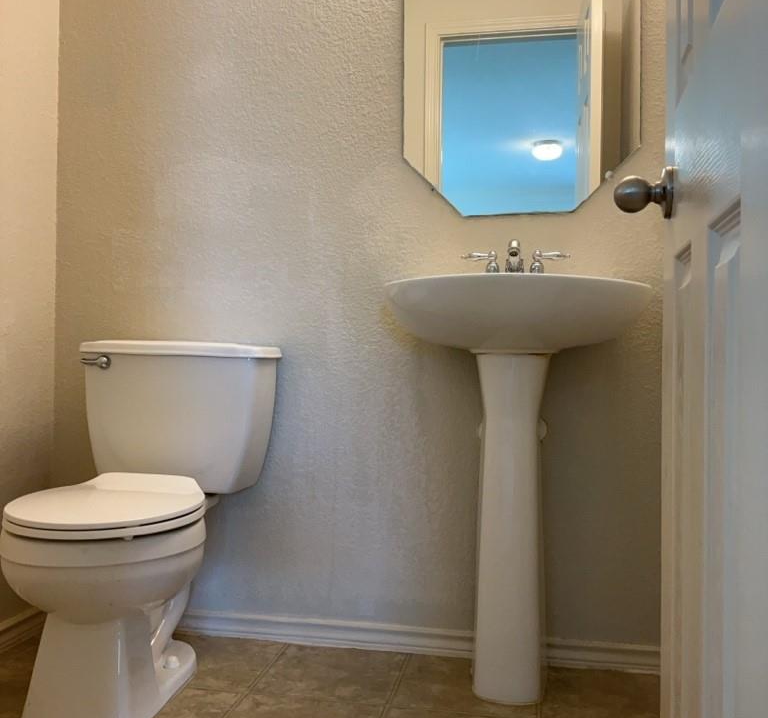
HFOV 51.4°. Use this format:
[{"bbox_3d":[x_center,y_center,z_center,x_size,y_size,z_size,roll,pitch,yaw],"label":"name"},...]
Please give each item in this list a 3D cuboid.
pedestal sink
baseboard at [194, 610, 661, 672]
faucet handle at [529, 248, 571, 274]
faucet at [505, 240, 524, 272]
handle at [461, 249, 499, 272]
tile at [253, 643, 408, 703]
[{"bbox_3d":[0.271,0.277,1.702,0.560,0.894,0.459,1,-1,11],"label":"pedestal sink"},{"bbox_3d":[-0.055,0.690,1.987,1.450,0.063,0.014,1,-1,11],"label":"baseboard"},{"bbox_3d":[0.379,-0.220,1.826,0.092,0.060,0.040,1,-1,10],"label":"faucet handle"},{"bbox_3d":[0.293,-0.225,1.796,0.043,0.087,0.120,1,-1,11],"label":"faucet"},{"bbox_3d":[0.222,-0.220,1.853,0.091,0.064,0.034,1,-1,11],"label":"handle"},{"bbox_3d":[-0.111,0.724,1.835,0.298,0.010,0.307,1,-1,11],"label":"tile"}]

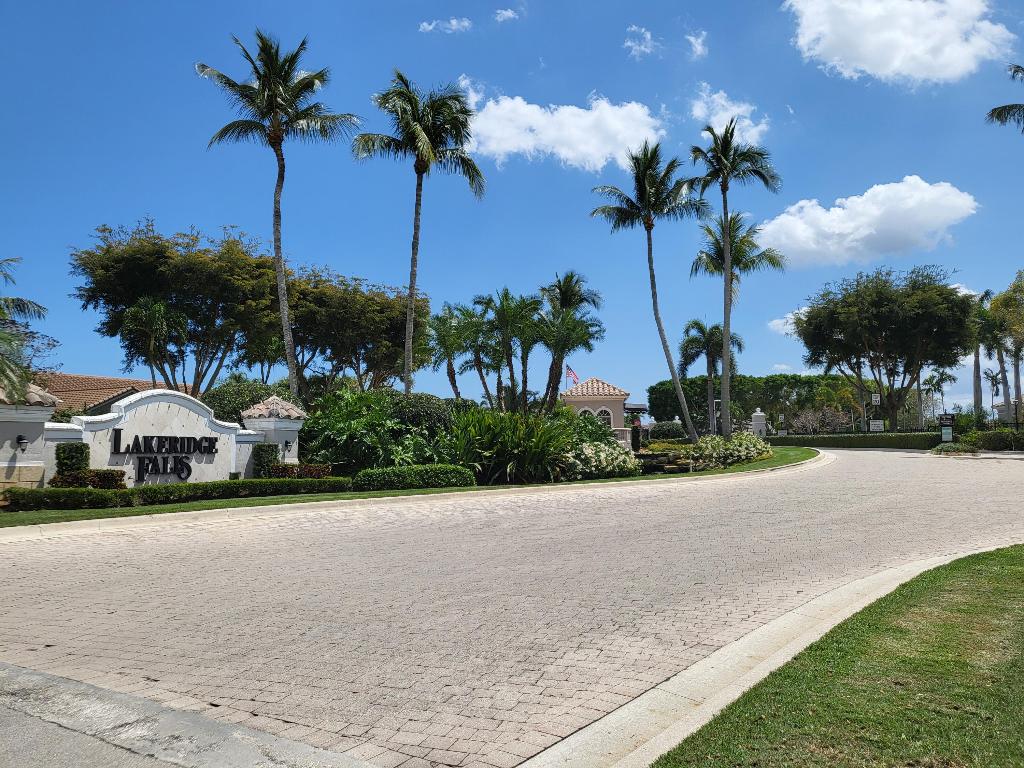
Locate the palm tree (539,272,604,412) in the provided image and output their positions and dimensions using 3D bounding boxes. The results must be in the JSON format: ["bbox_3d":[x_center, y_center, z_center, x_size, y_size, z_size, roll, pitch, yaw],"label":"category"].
[{"bbox_3d":[2.408,-0.900,31.135,2.671,7.318,2.500,-1,-4,0],"label":"palm tree"}]

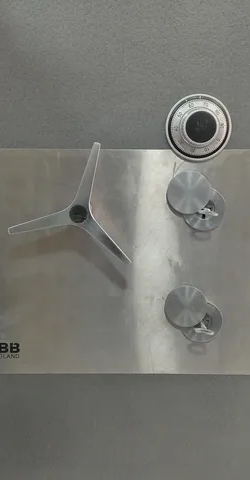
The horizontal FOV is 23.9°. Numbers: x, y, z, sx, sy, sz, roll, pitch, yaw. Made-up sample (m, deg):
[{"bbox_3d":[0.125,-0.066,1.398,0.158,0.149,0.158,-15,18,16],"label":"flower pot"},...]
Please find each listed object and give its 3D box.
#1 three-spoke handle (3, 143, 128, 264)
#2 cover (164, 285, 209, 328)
[{"bbox_3d":[-0.068,-0.047,0.753,0.152,0.151,0.050,0,9,0],"label":"three-spoke handle"},{"bbox_3d":[0.081,0.088,0.791,0.056,0.056,0.009,0,9,0],"label":"cover"}]

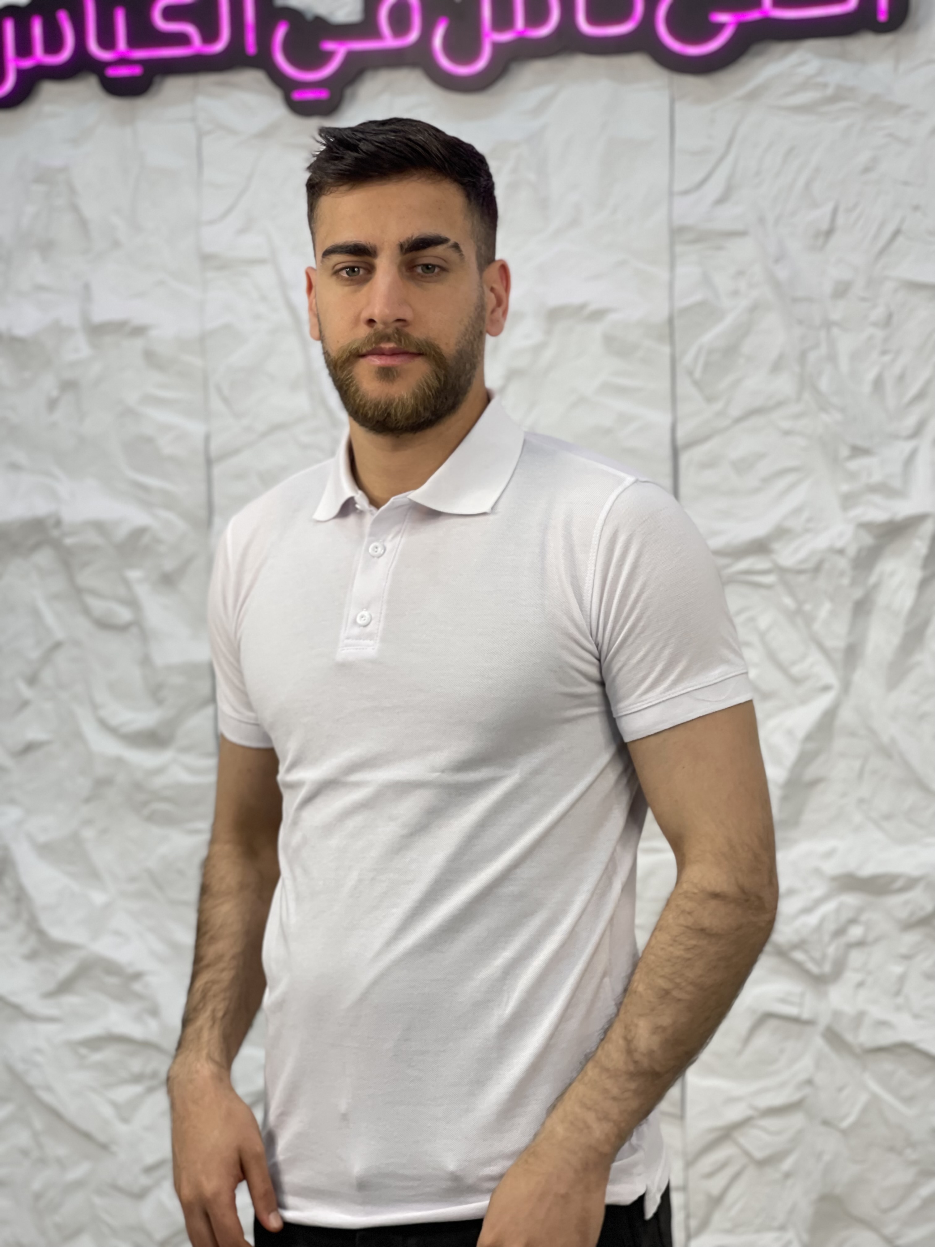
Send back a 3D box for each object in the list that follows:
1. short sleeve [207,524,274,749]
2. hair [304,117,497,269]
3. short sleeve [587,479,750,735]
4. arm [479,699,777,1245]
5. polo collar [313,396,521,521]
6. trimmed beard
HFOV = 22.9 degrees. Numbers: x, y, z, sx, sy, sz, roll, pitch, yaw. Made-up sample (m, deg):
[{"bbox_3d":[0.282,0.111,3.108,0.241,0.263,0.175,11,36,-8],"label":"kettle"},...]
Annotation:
[{"bbox_3d":[-0.196,0.012,2.120,0.110,0.205,0.150,0,4,25],"label":"short sleeve"},{"bbox_3d":[-0.058,-0.370,2.030,0.165,0.150,0.195,-1,3,9],"label":"hair"},{"bbox_3d":[0.173,-0.010,1.950,0.135,0.215,0.160,0,4,25],"label":"short sleeve"},{"bbox_3d":[0.136,0.295,1.880,0.195,0.475,0.260,0,4,25],"label":"arm"},{"bbox_3d":[-0.043,-0.145,2.030,0.180,0.115,0.165,0,4,25],"label":"polo collar"},{"bbox_3d":[-0.054,-0.220,1.965,0.142,0.120,0.105,-1,3,9],"label":"trimmed beard"}]

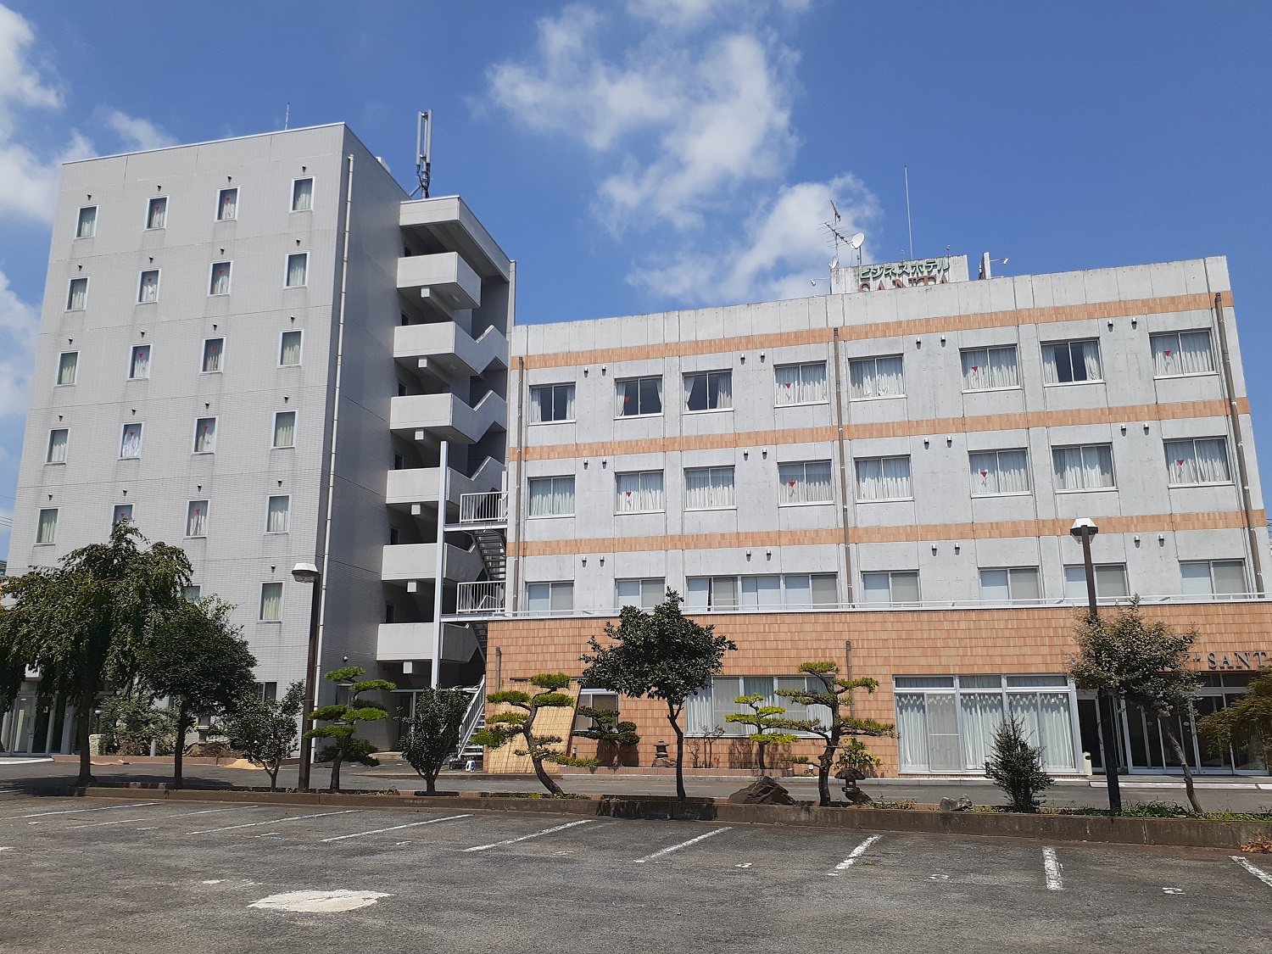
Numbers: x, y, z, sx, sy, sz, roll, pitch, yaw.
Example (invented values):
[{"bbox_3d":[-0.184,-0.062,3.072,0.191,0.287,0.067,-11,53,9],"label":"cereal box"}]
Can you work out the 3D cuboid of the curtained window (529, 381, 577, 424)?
[{"bbox_3d":[-2.667,-2.323,31.770,1.576,1.335,0.150,-3,-14,14],"label":"curtained window"}]

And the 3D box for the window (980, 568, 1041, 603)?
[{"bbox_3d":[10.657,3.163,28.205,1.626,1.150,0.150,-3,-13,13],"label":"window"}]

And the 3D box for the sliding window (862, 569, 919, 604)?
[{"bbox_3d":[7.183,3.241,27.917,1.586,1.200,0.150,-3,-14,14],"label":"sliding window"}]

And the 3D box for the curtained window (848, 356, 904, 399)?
[{"bbox_3d":[7.102,-2.921,29.194,1.564,1.304,0.150,-3,-14,13],"label":"curtained window"}]

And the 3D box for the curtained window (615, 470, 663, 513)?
[{"bbox_3d":[0.115,0.484,30.168,1.544,1.276,0.150,-3,-14,13],"label":"curtained window"}]

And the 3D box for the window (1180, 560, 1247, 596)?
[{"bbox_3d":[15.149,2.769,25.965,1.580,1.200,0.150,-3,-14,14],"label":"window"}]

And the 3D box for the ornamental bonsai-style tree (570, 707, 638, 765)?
[{"bbox_3d":[-0.836,7.110,27.272,1.897,1.639,1.366,-3,-14,13],"label":"ornamental bonsai-style tree"}]

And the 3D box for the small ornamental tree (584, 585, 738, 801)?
[{"bbox_3d":[0.433,4.014,18.472,2.848,3.831,2.705,0,-13,1],"label":"small ornamental tree"}]

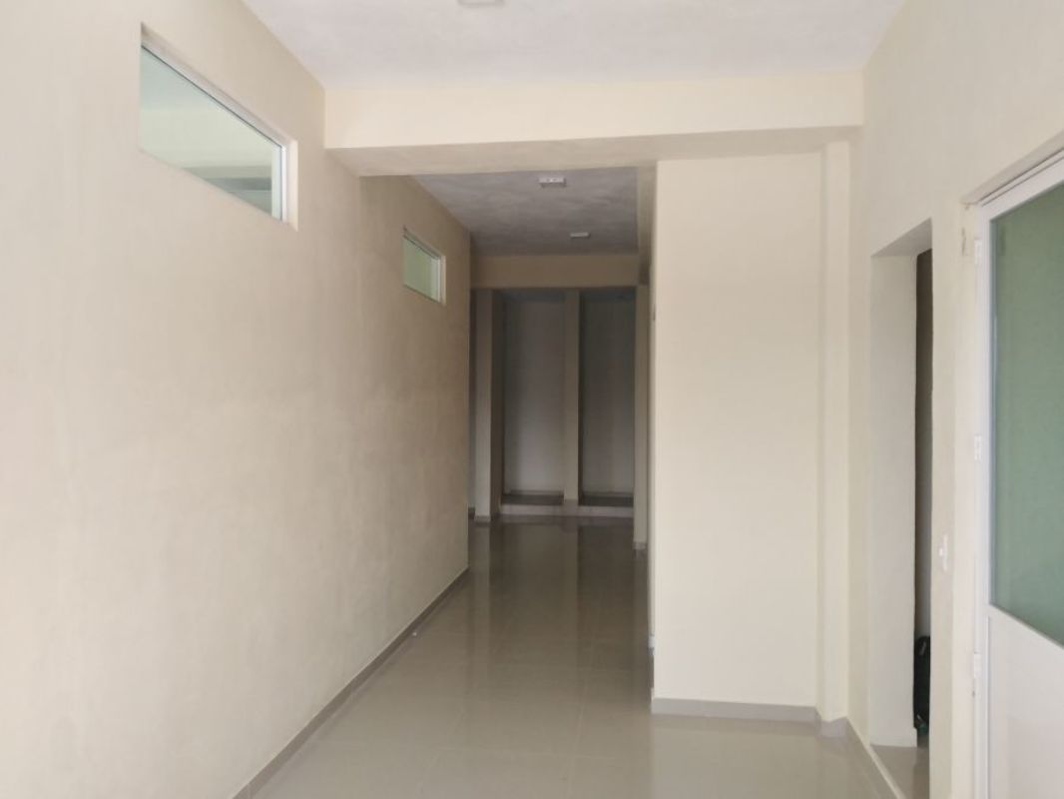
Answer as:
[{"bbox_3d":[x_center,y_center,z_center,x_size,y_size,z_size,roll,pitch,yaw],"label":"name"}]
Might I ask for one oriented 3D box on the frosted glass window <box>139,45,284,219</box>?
[{"bbox_3d":[-1.194,-0.965,3.046,0.070,0.394,1.138,0,0,7],"label":"frosted glass window"}]

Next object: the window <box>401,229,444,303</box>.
[{"bbox_3d":[-0.832,-0.955,5.899,0.070,0.396,1.179,0,0,7],"label":"window"}]

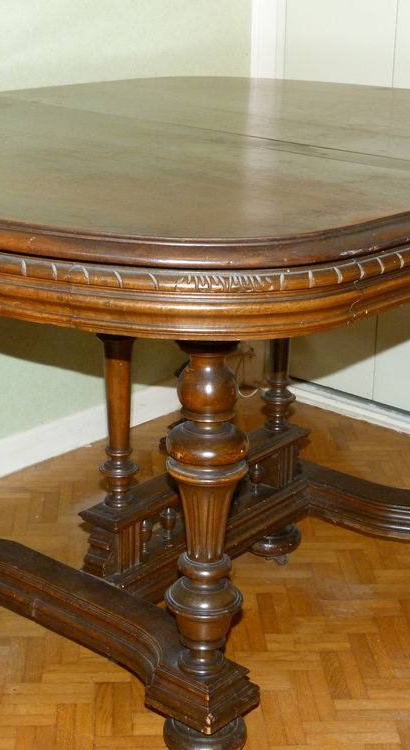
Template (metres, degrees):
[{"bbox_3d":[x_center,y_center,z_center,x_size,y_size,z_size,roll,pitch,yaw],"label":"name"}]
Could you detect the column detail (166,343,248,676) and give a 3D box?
[{"bbox_3d":[0.002,0.156,1.406,0.092,0.422,0.092,1,20,0],"label":"column detail"}]

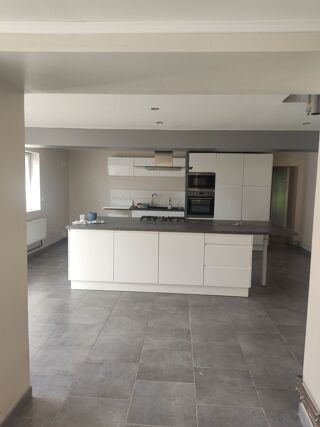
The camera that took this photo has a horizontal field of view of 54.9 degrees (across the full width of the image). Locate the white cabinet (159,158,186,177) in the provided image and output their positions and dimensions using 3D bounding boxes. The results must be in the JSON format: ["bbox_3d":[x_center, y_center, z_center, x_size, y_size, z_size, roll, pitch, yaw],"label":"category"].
[{"bbox_3d":[0.306,-1.074,7.302,0.600,0.420,0.350,1,6,4],"label":"white cabinet"}]

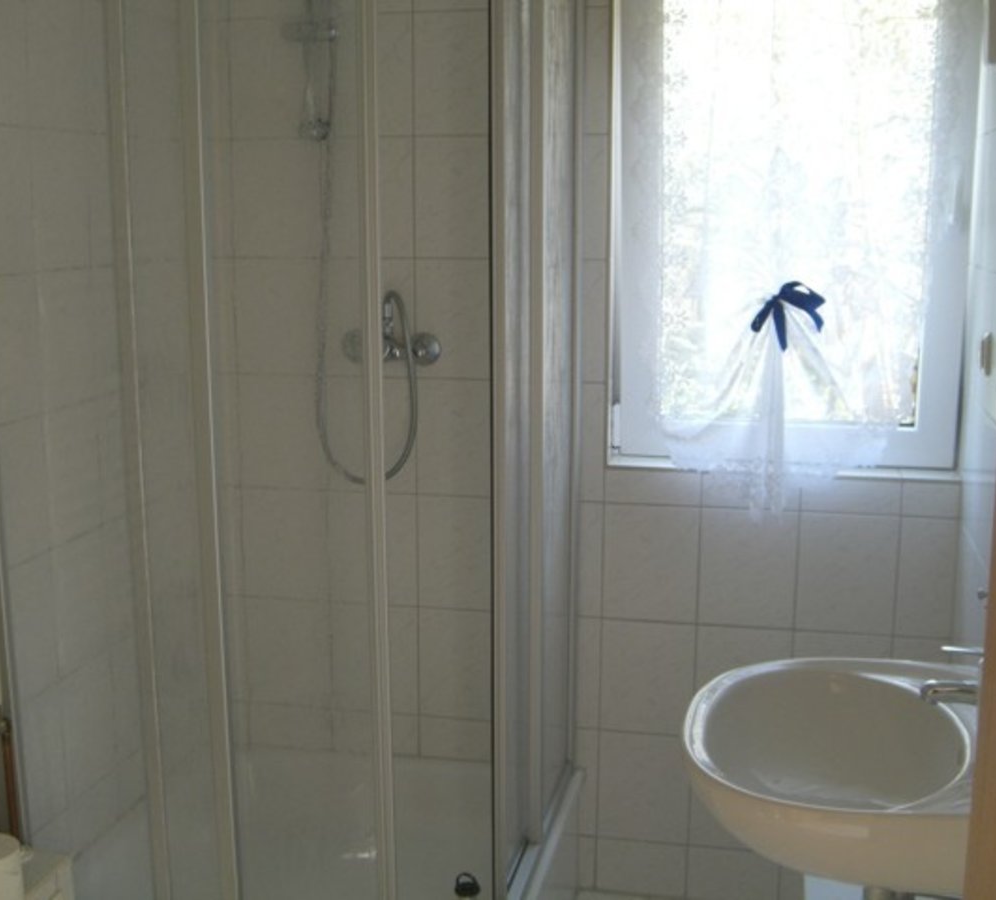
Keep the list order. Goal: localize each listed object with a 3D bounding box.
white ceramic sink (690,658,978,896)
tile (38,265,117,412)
[{"bbox_3d":[0.505,0.480,1.850,0.478,0.200,0.547,2,10,11],"label":"white ceramic sink"},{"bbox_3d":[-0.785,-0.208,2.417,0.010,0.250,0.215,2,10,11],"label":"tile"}]

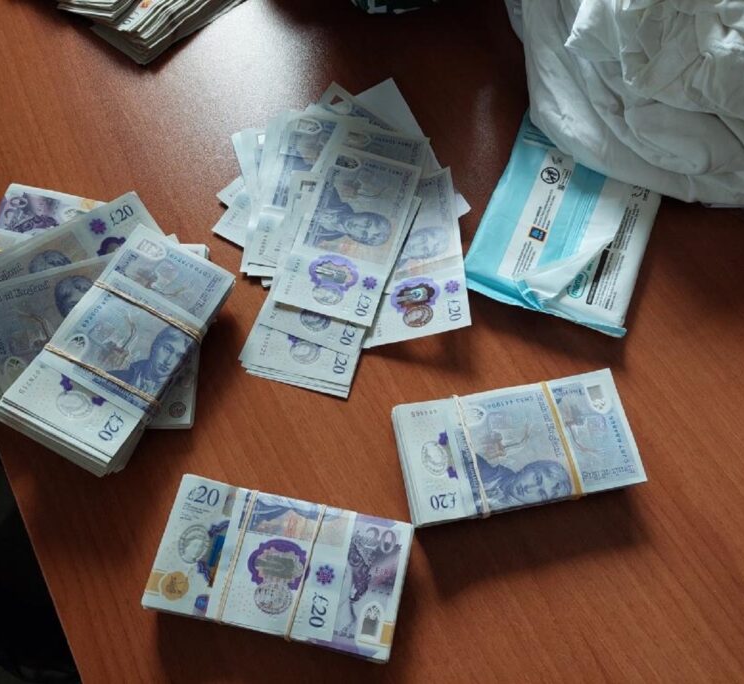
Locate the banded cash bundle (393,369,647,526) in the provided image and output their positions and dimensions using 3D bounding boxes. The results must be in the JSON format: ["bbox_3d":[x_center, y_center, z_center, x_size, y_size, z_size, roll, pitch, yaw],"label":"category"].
[{"bbox_3d":[0.089,0.067,0.399,0.142,0.029,0.075,-10,68,-4],"label":"banded cash bundle"}]

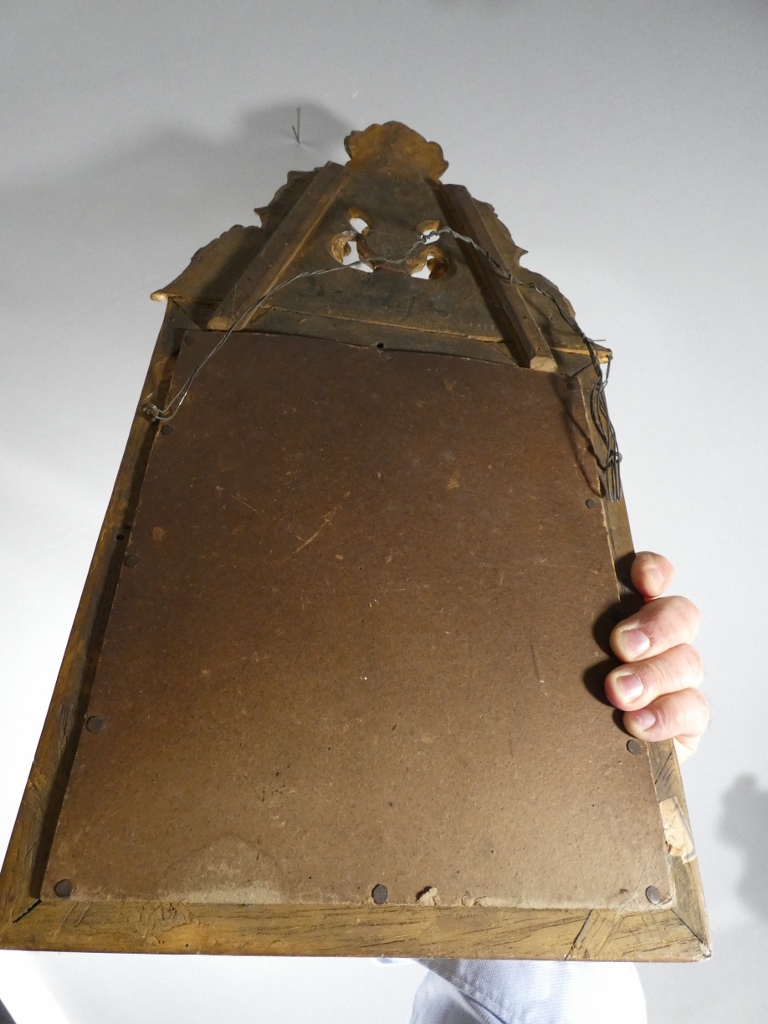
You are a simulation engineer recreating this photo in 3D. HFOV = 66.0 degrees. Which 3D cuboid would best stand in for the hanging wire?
[{"bbox_3d":[0.009,-0.103,0.332,0.247,0.195,0.032,5,-29,-6],"label":"hanging wire"}]

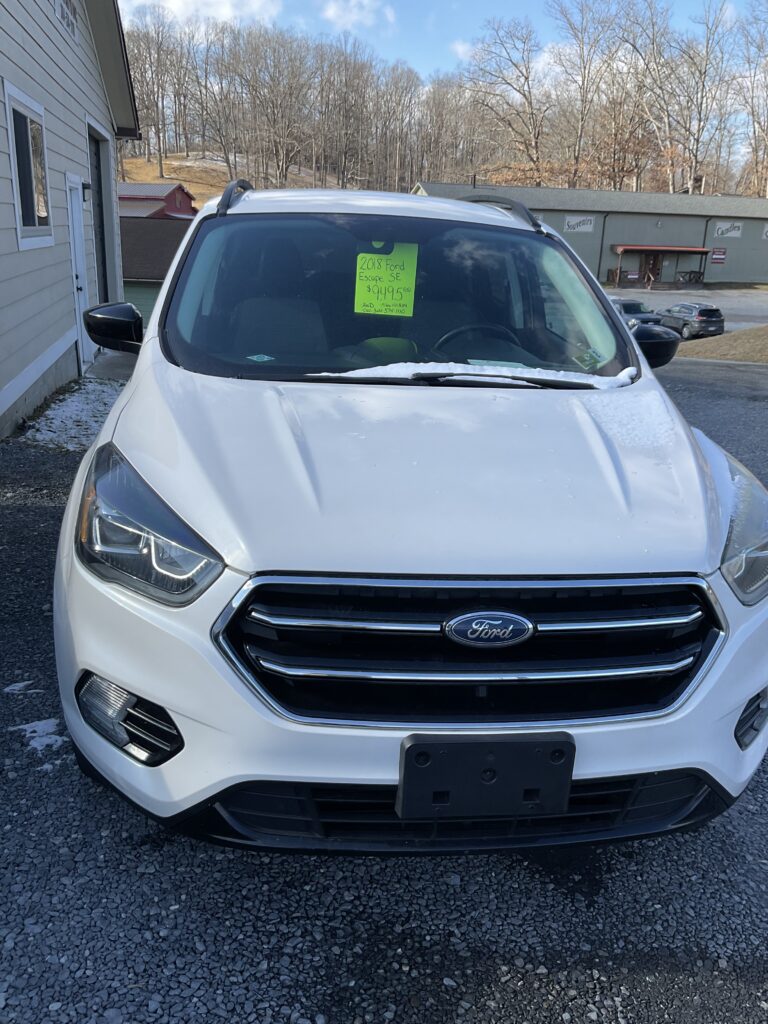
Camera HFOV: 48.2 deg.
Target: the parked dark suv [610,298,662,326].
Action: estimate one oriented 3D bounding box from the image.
[{"bbox_3d":[12.700,-10.114,44.430,1.870,1.710,4.650,-2,19,-13],"label":"parked dark suv"}]

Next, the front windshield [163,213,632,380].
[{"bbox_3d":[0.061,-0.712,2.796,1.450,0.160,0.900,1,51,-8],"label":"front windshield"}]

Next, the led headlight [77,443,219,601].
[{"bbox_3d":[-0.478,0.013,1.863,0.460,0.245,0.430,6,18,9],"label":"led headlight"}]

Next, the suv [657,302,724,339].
[{"bbox_3d":[16.261,-10.248,45.678,1.860,1.680,4.600,-2,19,-11],"label":"suv"}]

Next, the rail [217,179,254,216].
[{"bbox_3d":[-0.646,-1.431,3.917,0.110,0.160,1.800,1,18,-8],"label":"rail"}]

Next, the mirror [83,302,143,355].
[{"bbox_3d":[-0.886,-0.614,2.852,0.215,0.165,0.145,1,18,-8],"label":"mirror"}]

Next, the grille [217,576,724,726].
[{"bbox_3d":[0.199,0.269,1.681,1.050,0.305,0.165,1,18,-8],"label":"grille"}]

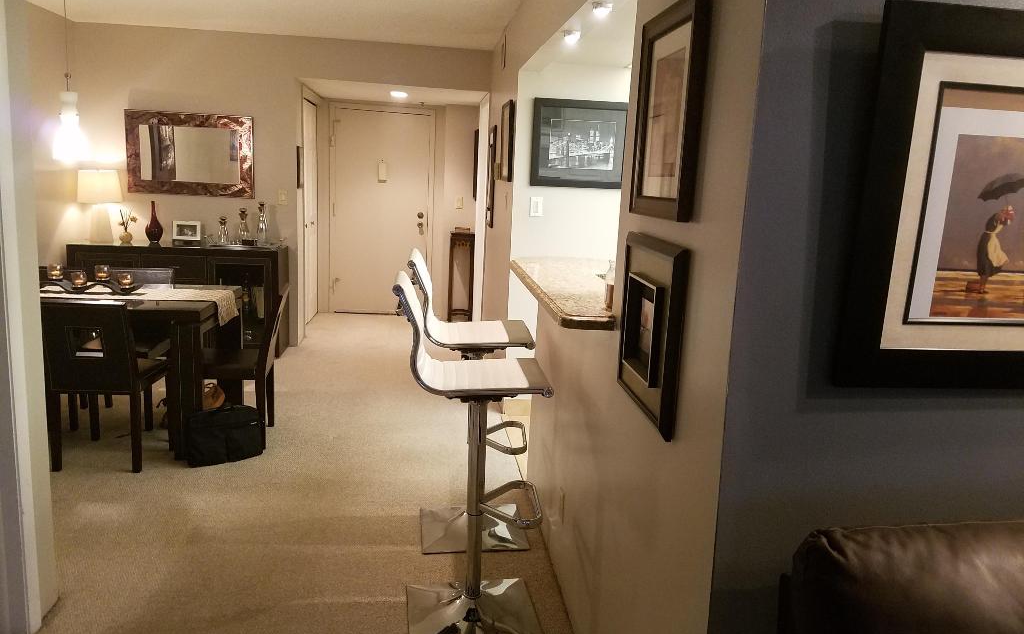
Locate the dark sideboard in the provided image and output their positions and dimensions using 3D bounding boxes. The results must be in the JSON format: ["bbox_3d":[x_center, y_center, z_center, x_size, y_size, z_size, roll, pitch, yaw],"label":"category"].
[{"bbox_3d":[-2.521,-0.142,5.920,1.477,0.821,0.405,2,10,-7],"label":"dark sideboard"}]

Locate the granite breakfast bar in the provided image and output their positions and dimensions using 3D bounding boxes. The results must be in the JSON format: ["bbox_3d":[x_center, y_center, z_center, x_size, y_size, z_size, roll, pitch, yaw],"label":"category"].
[{"bbox_3d":[0.342,-0.104,2.828,0.578,0.048,1.474,2,10,-7],"label":"granite breakfast bar"}]

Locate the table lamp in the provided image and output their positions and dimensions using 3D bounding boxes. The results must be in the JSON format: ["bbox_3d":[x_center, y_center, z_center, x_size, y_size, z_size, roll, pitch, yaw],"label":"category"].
[{"bbox_3d":[-3.073,-0.822,5.740,0.283,0.533,0.253,2,10,-7],"label":"table lamp"}]

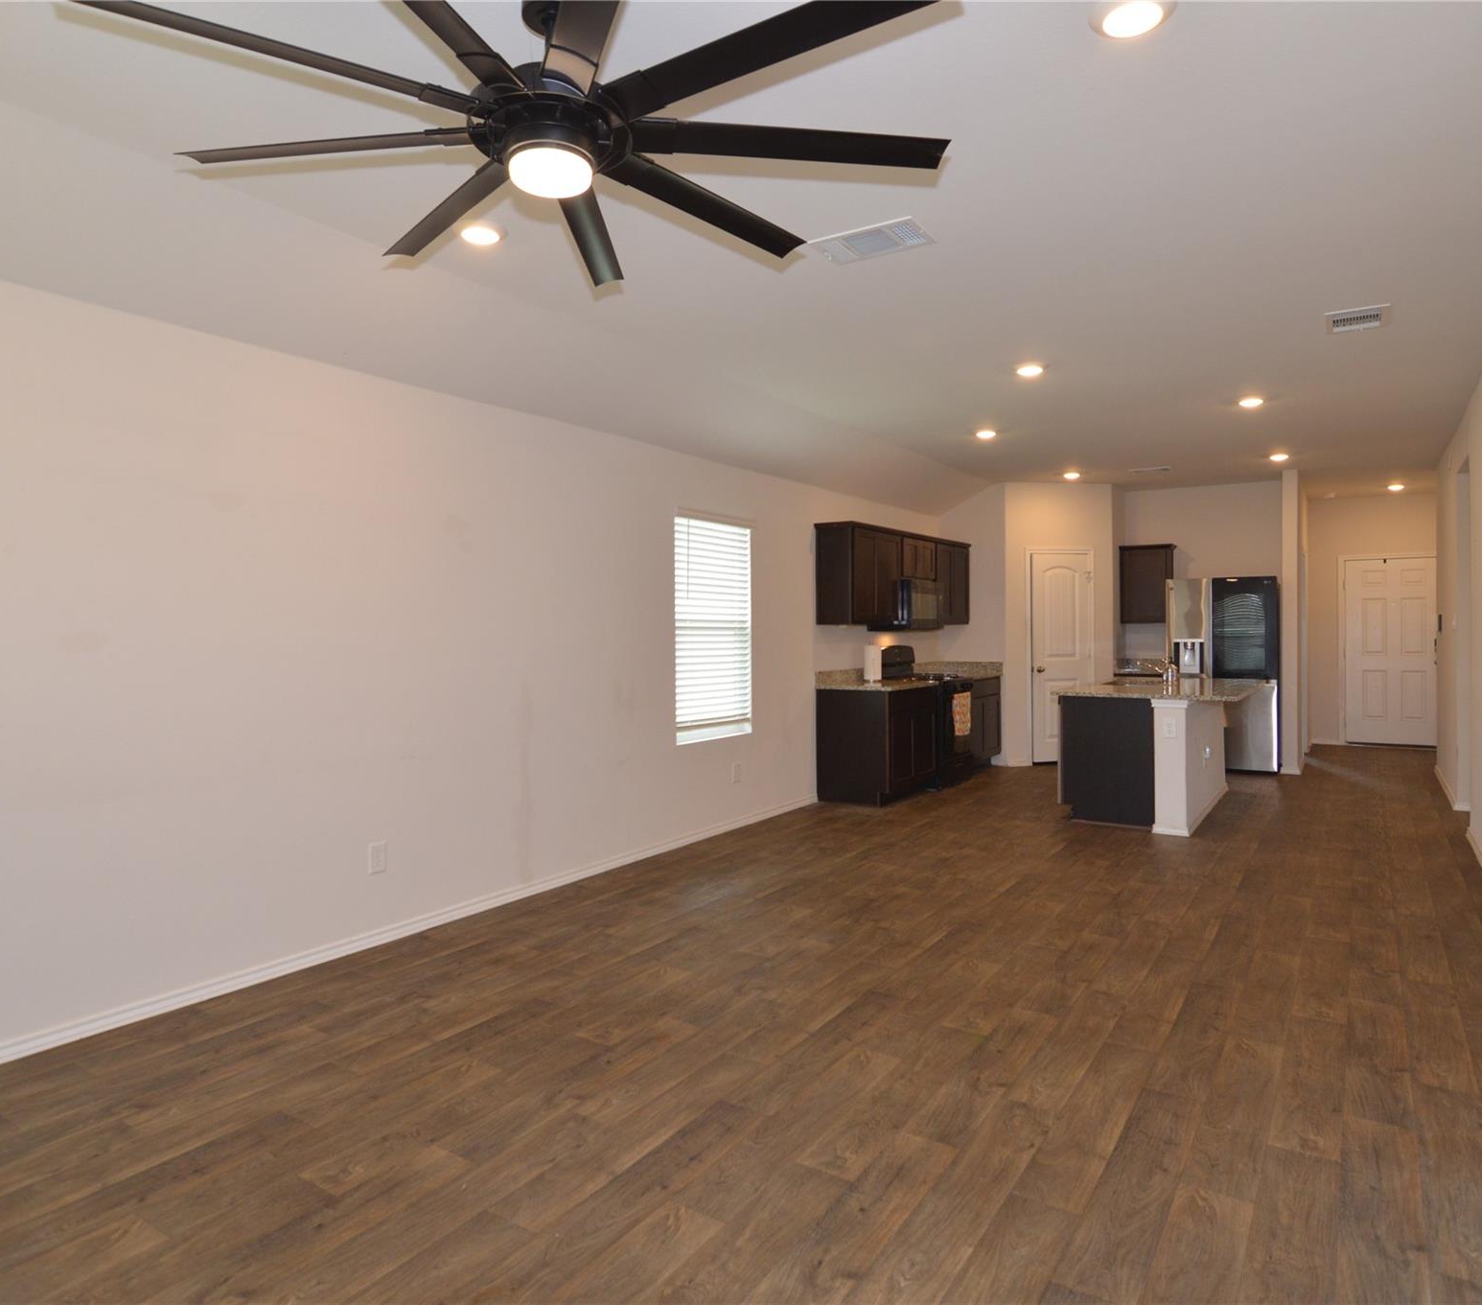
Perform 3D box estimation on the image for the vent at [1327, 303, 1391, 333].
[{"bbox_3d":[2.789,-1.501,3.945,0.245,0.020,0.320,0,1,32],"label":"vent"}]

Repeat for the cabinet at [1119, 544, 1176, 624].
[{"bbox_3d":[4.088,-0.686,8.774,0.450,0.777,0.350,0,2,36],"label":"cabinet"}]

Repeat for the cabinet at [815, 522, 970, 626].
[{"bbox_3d":[1.440,-0.633,7.740,0.345,0.784,2.472,0,2,36],"label":"cabinet"}]

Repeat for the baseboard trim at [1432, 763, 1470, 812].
[{"bbox_3d":[5.684,1.053,7.043,0.020,0.085,2.100,0,2,36],"label":"baseboard trim"}]

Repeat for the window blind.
[{"bbox_3d":[-0.171,-0.156,5.862,0.060,1.412,0.810,0,2,36],"label":"window blind"}]

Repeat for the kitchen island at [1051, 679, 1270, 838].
[{"bbox_3d":[3.161,0.696,6.479,1.180,0.914,1.970,0,2,36],"label":"kitchen island"}]

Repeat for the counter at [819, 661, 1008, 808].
[{"bbox_3d":[1.587,0.653,7.681,0.655,1.000,2.462,0,2,36],"label":"counter"}]

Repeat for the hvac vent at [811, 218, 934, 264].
[{"bbox_3d":[0.473,-1.456,3.107,0.385,0.020,0.248,0,1,31],"label":"hvac vent"}]

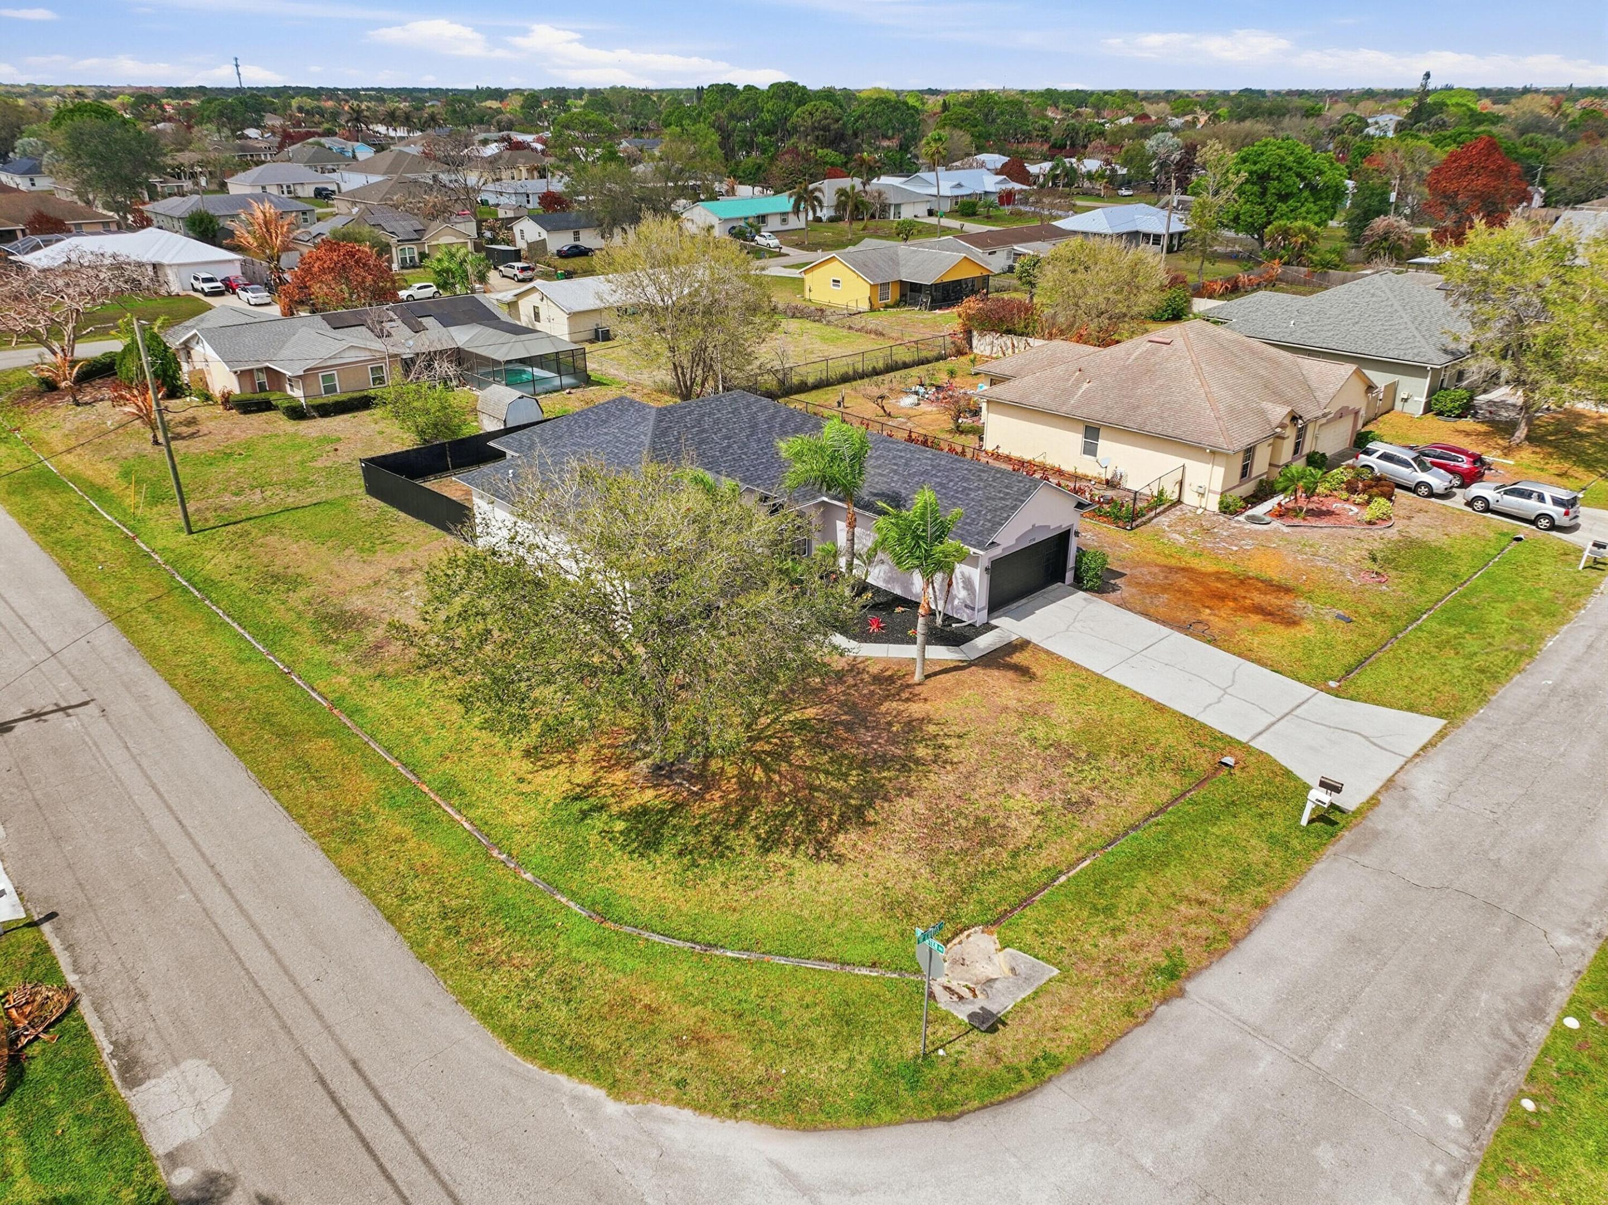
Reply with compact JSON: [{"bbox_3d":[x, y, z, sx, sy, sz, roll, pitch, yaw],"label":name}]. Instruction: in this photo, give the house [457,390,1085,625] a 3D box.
[{"bbox_3d":[-2.948,-4.530,45.911,16.800,5.250,24.600,-21,32,-38],"label":"house"}]

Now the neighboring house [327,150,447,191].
[{"bbox_3d":[-76.140,-82.482,213.168,17.500,6.000,16.500,-21,32,-38],"label":"neighboring house"}]

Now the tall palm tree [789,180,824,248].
[{"bbox_3d":[0.250,-48.153,137.829,4.300,7.600,4.300,0,25,0],"label":"tall palm tree"}]

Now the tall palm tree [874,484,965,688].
[{"bbox_3d":[3.842,-0.357,35.433,3.000,6.500,3.000,0,25,0],"label":"tall palm tree"}]

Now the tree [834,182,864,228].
[{"bbox_3d":[6.098,-51.155,145.480,4.194,6.651,4.194,0,25,0],"label":"tree"}]

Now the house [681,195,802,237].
[{"bbox_3d":[-7.449,-52.551,150.680,16.100,4.400,9.500,-21,32,-38],"label":"house"}]

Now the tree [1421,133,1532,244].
[{"bbox_3d":[84.181,-51.516,139.543,11.600,12.200,11.600,0,25,0],"label":"tree"}]

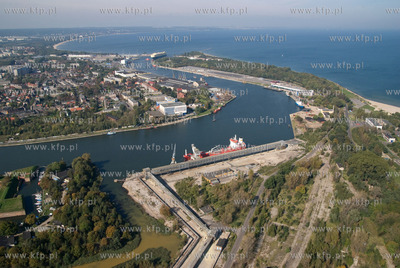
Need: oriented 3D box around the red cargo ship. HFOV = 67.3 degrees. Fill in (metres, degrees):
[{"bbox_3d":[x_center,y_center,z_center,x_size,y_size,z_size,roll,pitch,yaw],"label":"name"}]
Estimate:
[{"bbox_3d":[26.710,24.010,532.920,121.000,32.300,18.100,-9,21,-23],"label":"red cargo ship"}]

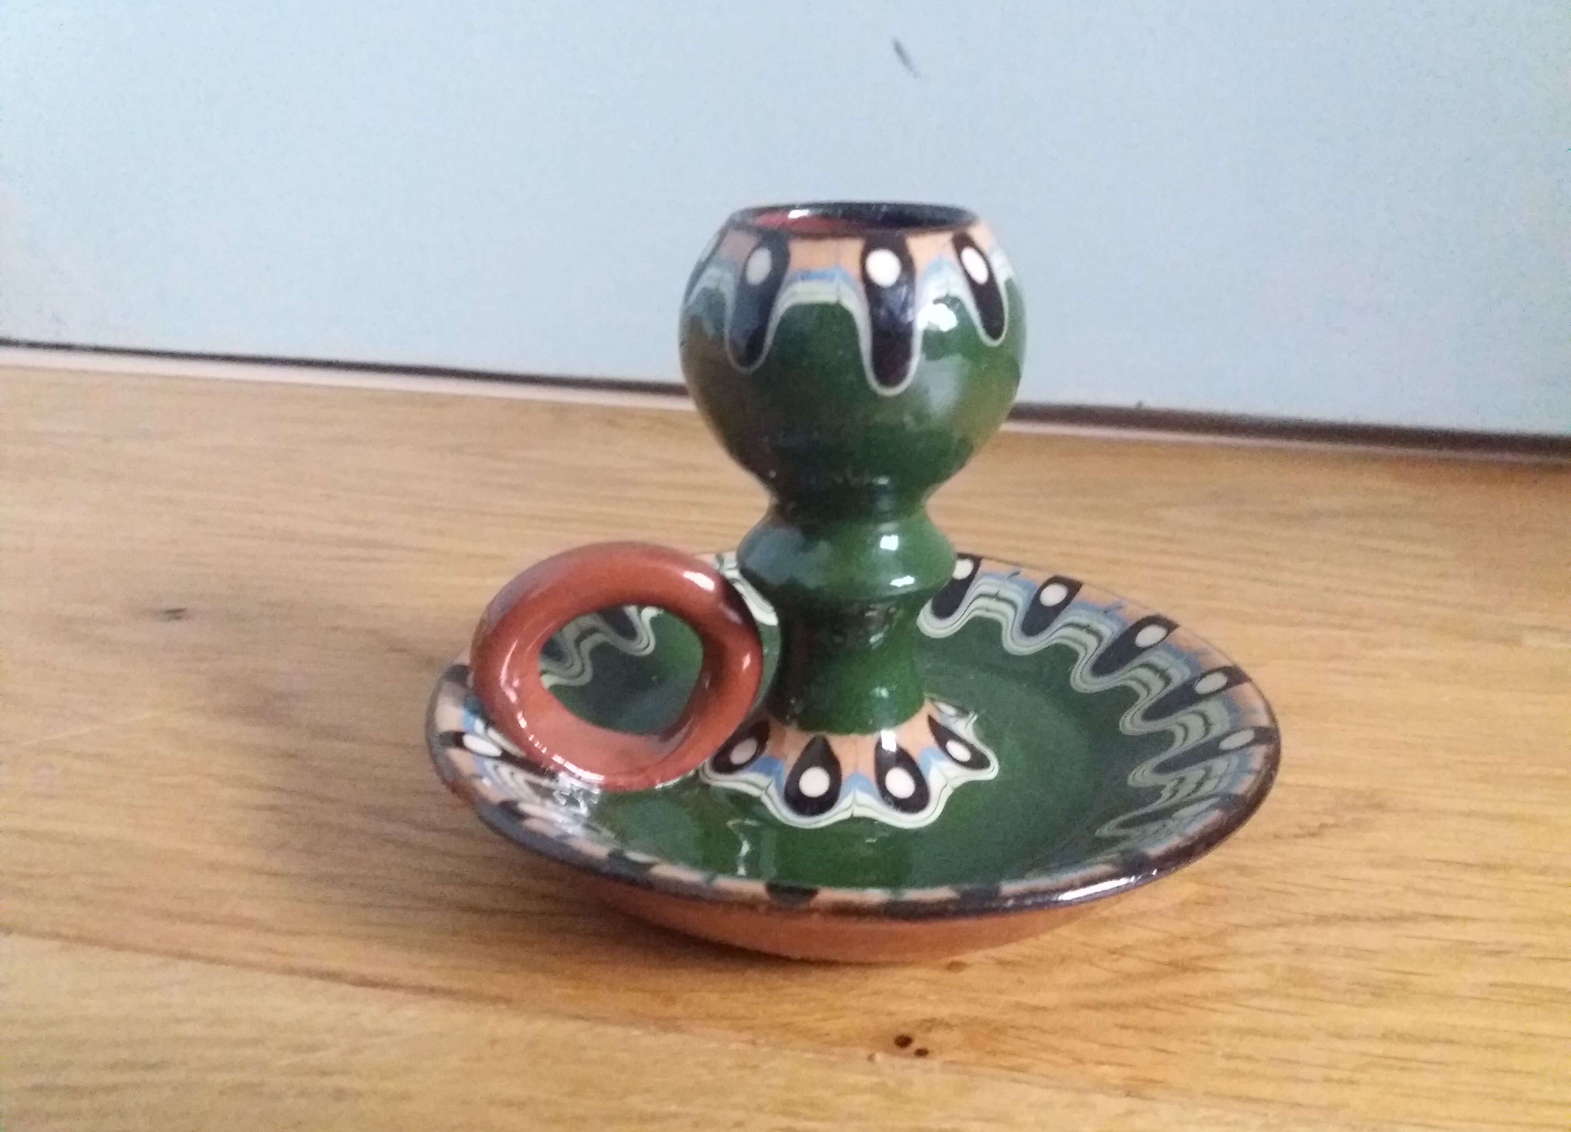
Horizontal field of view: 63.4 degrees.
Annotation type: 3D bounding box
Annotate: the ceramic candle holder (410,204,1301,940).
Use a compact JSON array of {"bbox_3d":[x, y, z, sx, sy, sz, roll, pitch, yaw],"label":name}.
[{"bbox_3d":[0.009,-0.004,0.175,0.116,0.086,0.116,-10,23,-26],"label":"ceramic candle holder"}]

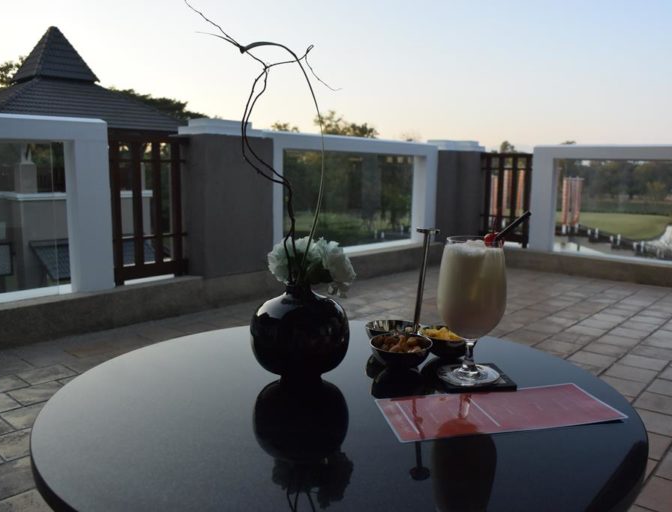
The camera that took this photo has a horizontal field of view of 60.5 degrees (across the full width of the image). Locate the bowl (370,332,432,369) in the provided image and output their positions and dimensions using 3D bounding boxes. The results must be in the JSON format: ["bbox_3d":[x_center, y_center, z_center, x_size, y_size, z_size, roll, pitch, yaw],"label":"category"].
[{"bbox_3d":[0.091,0.136,0.793,0.085,0.031,0.085,0,8,0],"label":"bowl"}]

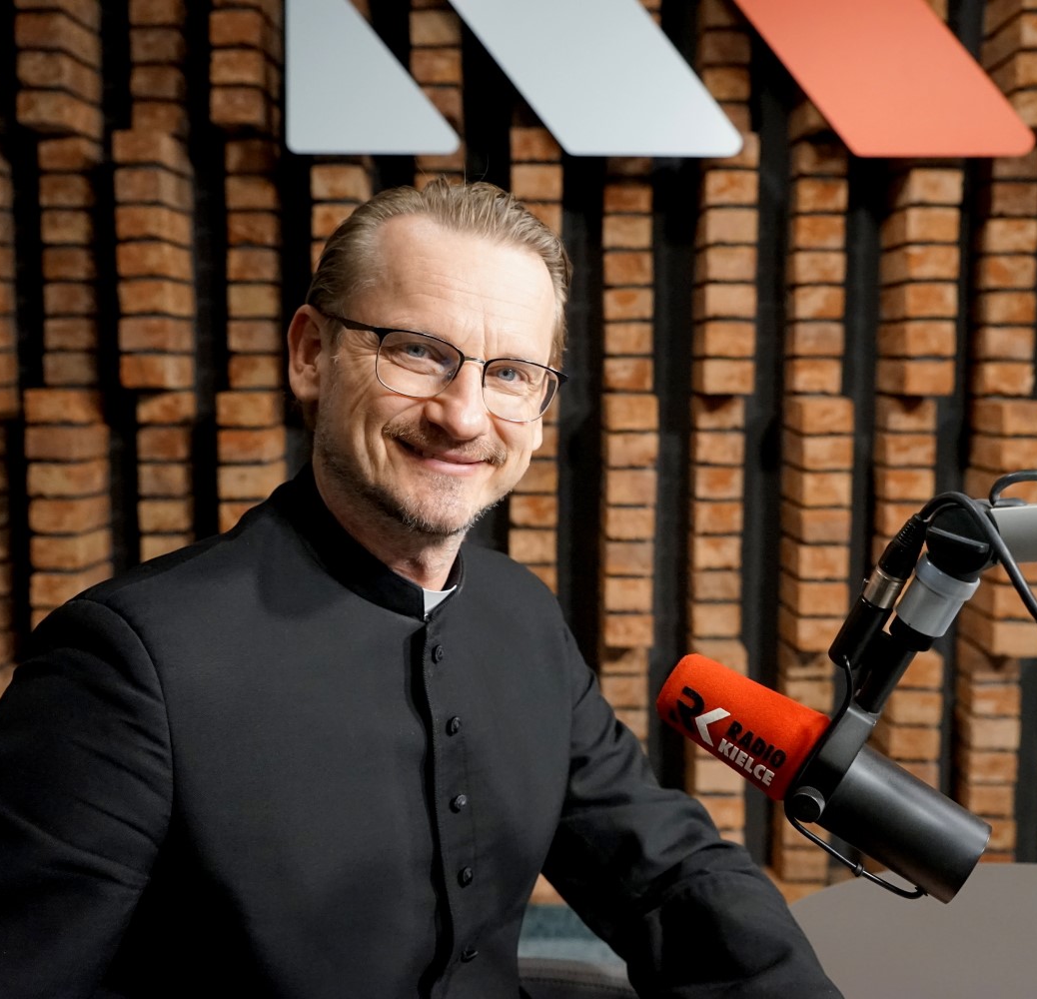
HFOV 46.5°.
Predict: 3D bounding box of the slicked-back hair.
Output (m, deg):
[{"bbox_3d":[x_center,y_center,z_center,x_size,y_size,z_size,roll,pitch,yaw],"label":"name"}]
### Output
[{"bbox_3d":[-0.056,-0.137,0.860,0.180,0.170,0.190,14,4,-19],"label":"slicked-back hair"}]

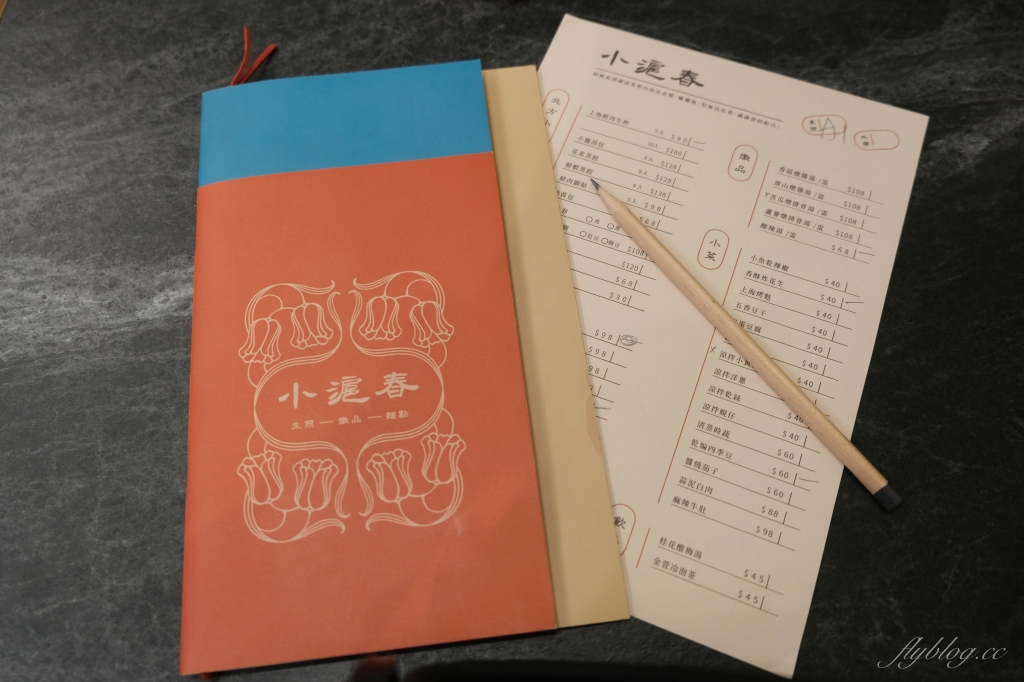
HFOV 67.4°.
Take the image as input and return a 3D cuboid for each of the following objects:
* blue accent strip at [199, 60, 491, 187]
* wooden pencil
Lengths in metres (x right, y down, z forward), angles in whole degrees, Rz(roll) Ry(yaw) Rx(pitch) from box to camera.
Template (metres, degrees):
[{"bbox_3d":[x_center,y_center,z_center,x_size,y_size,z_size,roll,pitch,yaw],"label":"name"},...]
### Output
[{"bbox_3d":[-0.079,-0.103,0.358,0.135,0.004,0.053,-7,68,-1],"label":"blue accent strip"},{"bbox_3d":[0.089,-0.005,0.314,0.007,0.007,0.181,-35,71,-11],"label":"wooden pencil"}]

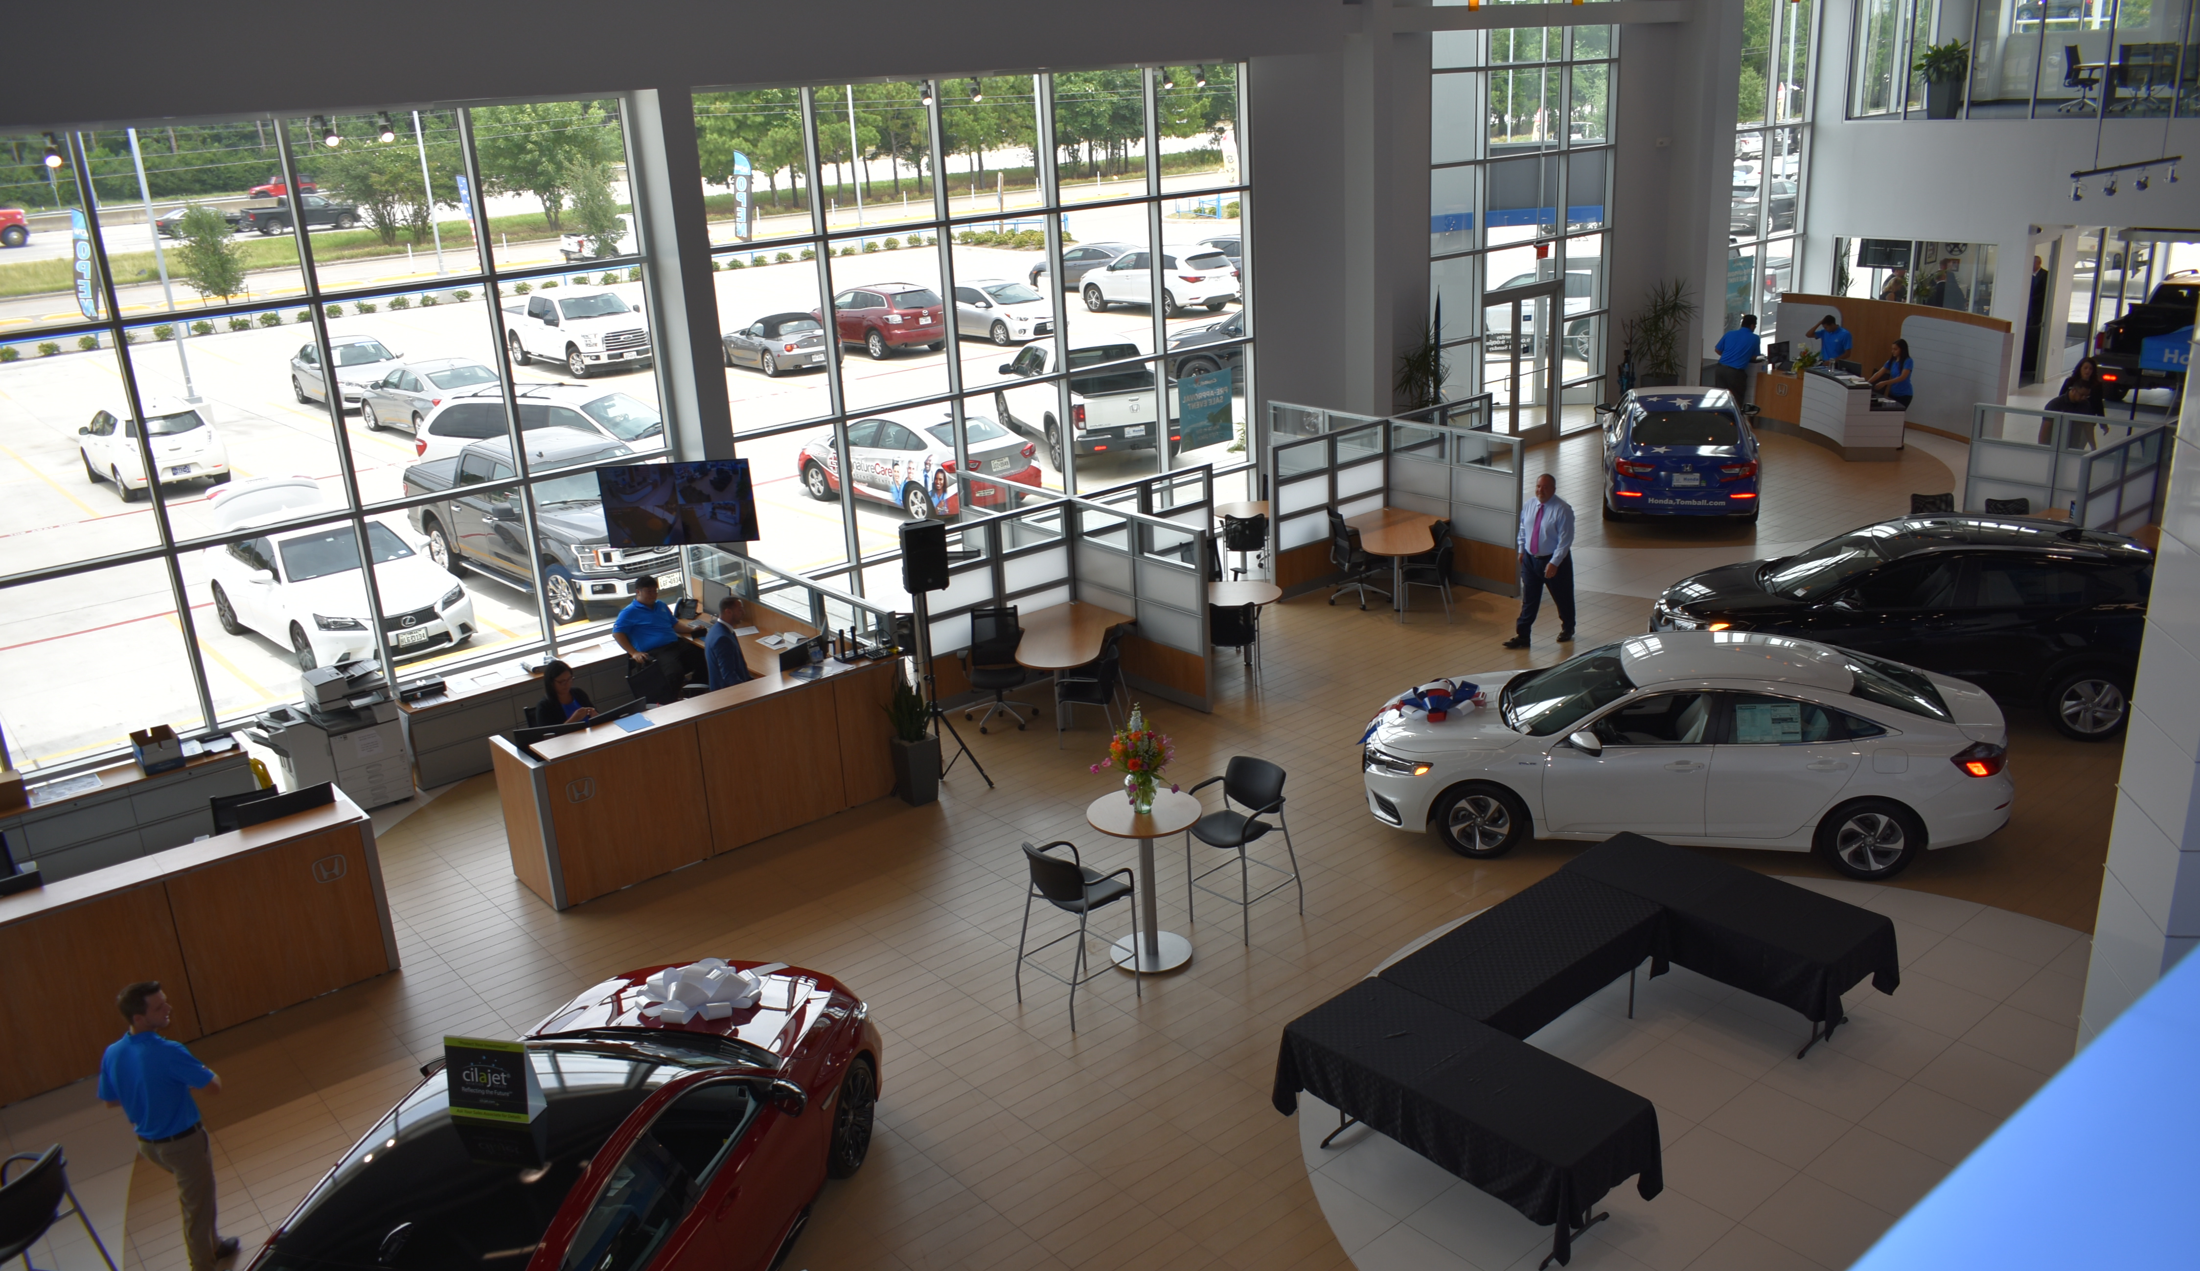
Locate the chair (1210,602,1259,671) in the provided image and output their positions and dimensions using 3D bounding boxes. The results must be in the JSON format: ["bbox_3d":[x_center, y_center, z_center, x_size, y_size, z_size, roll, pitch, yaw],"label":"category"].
[{"bbox_3d":[1.253,0.031,16.037,0.560,0.860,0.580,-2,19,3],"label":"chair"}]

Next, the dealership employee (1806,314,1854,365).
[{"bbox_3d":[11.039,-4.006,25.151,0.620,1.700,0.450,10,23,34],"label":"dealership employee"}]

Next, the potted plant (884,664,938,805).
[{"bbox_3d":[-1.554,0.825,13.691,0.380,1.150,0.380,-18,23,-36],"label":"potted plant"}]

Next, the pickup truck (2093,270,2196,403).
[{"bbox_3d":[18.255,-5.013,27.250,5.330,1.800,2.000,-20,25,-41],"label":"pickup truck"}]

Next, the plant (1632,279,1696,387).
[{"bbox_3d":[8.895,-4.511,26.001,0.930,2.300,0.900,-18,23,-36],"label":"plant"}]

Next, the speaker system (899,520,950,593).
[{"bbox_3d":[-1.461,-0.655,13.566,0.345,0.540,0.290,-10,20,-19],"label":"speaker system"}]

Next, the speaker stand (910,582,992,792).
[{"bbox_3d":[-1.400,0.424,14.311,0.840,1.760,0.770,-3,18,2],"label":"speaker stand"}]

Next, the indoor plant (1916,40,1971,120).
[{"bbox_3d":[14.099,-9.254,27.539,0.840,1.340,0.860,-17,23,-37],"label":"indoor plant"}]

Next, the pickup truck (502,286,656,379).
[{"bbox_3d":[-12.947,-7.660,41.147,2.050,1.950,5.890,-18,23,-37],"label":"pickup truck"}]

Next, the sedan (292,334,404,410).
[{"bbox_3d":[-16.775,-5.947,37.118,1.820,1.450,4.750,-18,24,-37],"label":"sedan"}]

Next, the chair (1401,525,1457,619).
[{"bbox_3d":[3.587,-0.619,17.876,0.580,0.860,0.580,2,19,15],"label":"chair"}]

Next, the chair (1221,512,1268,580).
[{"bbox_3d":[1.775,-1.075,19.711,0.580,0.870,0.600,-1,18,8],"label":"chair"}]

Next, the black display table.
[{"bbox_3d":[1.905,2.598,8.800,0.790,0.745,1.850,-17,23,-36],"label":"black display table"}]

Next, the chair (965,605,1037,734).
[{"bbox_3d":[-0.944,0.317,15.289,0.660,1.030,0.660,-4,19,-4],"label":"chair"}]

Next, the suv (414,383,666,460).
[{"bbox_3d":[-8.394,-3.059,26.500,4.850,1.750,1.900,2,19,16],"label":"suv"}]

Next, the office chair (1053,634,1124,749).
[{"bbox_3d":[-0.064,0.548,15.124,0.600,0.870,0.580,0,19,9],"label":"office chair"}]

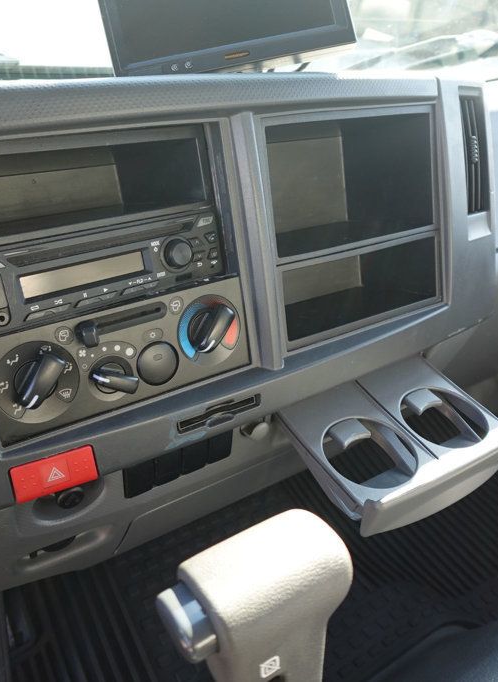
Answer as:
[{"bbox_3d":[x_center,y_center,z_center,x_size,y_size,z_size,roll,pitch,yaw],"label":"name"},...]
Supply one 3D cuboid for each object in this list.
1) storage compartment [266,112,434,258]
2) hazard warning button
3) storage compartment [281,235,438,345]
[{"bbox_3d":[0.065,-0.150,0.545,0.187,0.101,0.118,-18,20,-29],"label":"storage compartment"},{"bbox_3d":[-0.134,0.088,0.390,0.054,0.025,0.014,-18,20,-29],"label":"hazard warning button"},{"bbox_3d":[0.080,-0.061,0.569,0.189,0.060,0.108,-18,20,-29],"label":"storage compartment"}]

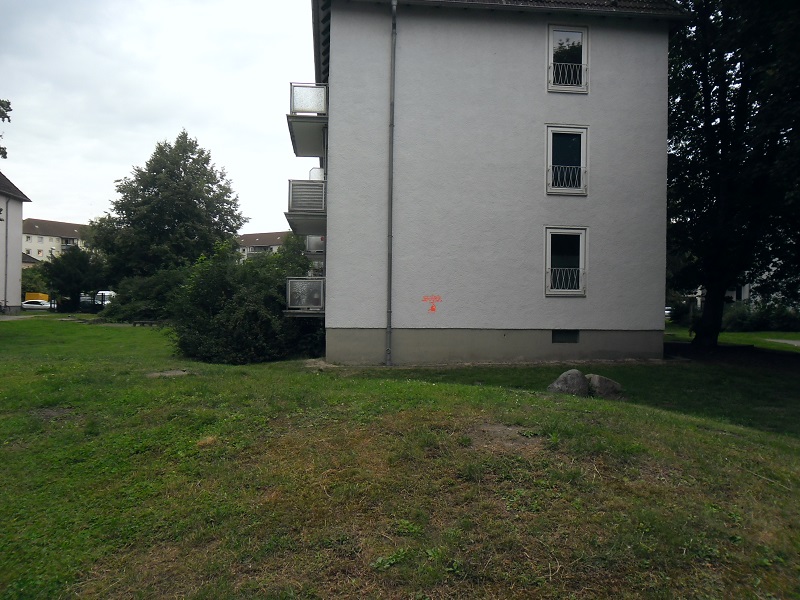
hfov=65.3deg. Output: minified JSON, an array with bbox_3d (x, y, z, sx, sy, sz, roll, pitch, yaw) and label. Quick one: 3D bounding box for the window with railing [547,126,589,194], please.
[{"bbox_3d":[4.559,-3.802,16.935,1.108,1.850,0.200,1,-1,-7],"label":"window with railing"}]

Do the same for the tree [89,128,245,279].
[{"bbox_3d":[-17.808,-5.654,48.000,11.400,14.500,11.200,1,-1,-7],"label":"tree"}]

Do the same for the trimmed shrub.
[{"bbox_3d":[-4.221,-0.028,17.500,4.000,3.400,3.800,1,-1,-7],"label":"trimmed shrub"}]

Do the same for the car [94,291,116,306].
[{"bbox_3d":[-31.514,0.338,67.000,2.000,2.500,5.000,1,-1,-25],"label":"car"}]

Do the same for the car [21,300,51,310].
[{"bbox_3d":[-48.084,0.758,83.000,4.500,1.450,1.800,1,-1,-23],"label":"car"}]

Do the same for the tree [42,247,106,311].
[{"bbox_3d":[-34.428,-2.142,66.000,6.300,7.000,6.100,1,-1,-7],"label":"tree"}]

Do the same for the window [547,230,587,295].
[{"bbox_3d":[4.515,-1.034,16.907,1.125,1.841,0.200,1,-1,-7],"label":"window"}]

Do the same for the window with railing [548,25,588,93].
[{"bbox_3d":[4.587,-6.563,16.961,1.096,1.820,0.200,1,-1,-7],"label":"window with railing"}]

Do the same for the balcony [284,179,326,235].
[{"bbox_3d":[-2.888,-2.797,19.765,1.226,1.085,4.270,1,-1,-7],"label":"balcony"}]

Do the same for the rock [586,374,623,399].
[{"bbox_3d":[3.392,1.450,10.400,0.620,0.420,0.500,1,-1,-7],"label":"rock"}]

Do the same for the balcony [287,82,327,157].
[{"bbox_3d":[-2.830,-5.550,19.764,1.201,1.071,4.270,1,-1,-7],"label":"balcony"}]

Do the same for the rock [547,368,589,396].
[{"bbox_3d":[2.781,1.382,10.300,0.660,0.480,0.520,1,-1,-7],"label":"rock"}]

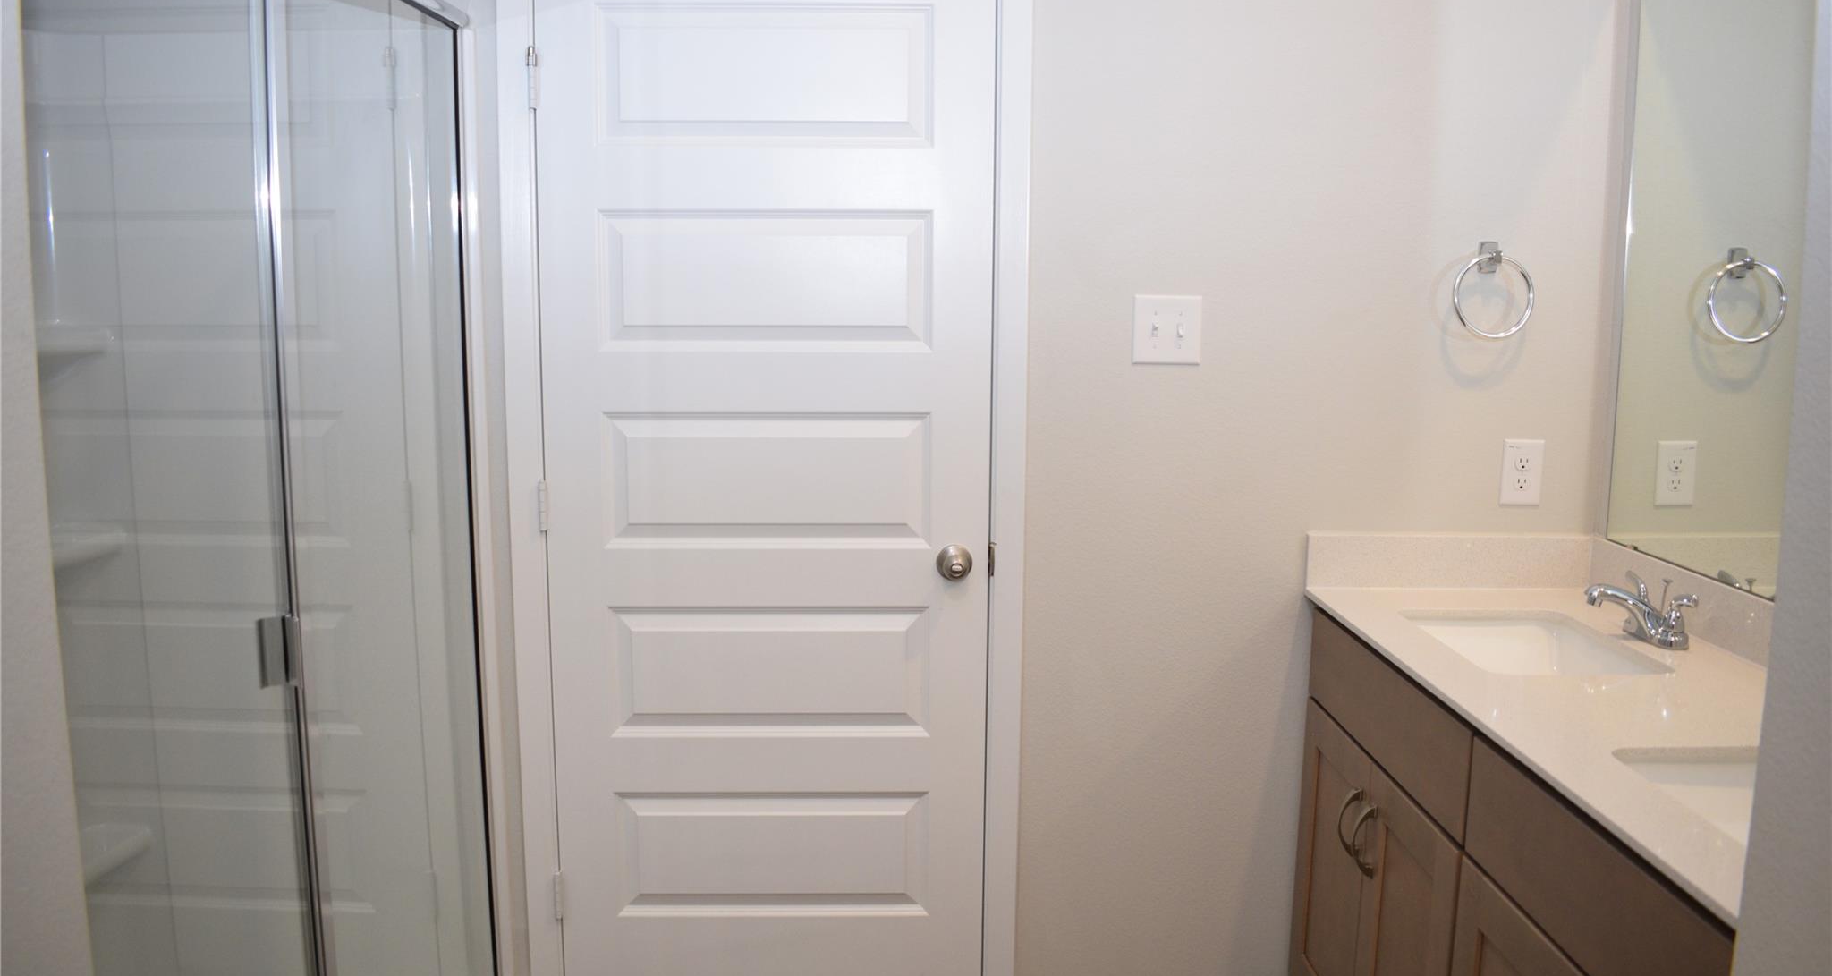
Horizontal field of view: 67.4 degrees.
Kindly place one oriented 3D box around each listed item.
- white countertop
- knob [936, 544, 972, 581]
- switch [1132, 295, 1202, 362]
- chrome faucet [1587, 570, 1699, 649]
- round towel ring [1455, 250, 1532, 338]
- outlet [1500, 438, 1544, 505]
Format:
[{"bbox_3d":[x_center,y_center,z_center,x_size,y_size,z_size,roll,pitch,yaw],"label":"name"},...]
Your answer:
[{"bbox_3d":[1.006,0.308,1.845,0.555,0.030,1.510,0,8,0],"label":"white countertop"},{"bbox_3d":[0.072,0.143,2.544,0.064,0.064,0.065,0,8,0],"label":"knob"},{"bbox_3d":[0.460,-0.288,2.511,0.122,0.122,0.014,0,8,0],"label":"switch"},{"bbox_3d":[1.146,0.194,2.186,0.165,0.105,0.170,0,8,0],"label":"chrome faucet"},{"bbox_3d":[1.042,-0.350,2.475,0.149,0.157,0.050,0,8,0],"label":"round towel ring"},{"bbox_3d":[1.127,-0.029,2.555,0.074,0.120,0.009,0,8,0],"label":"outlet"}]

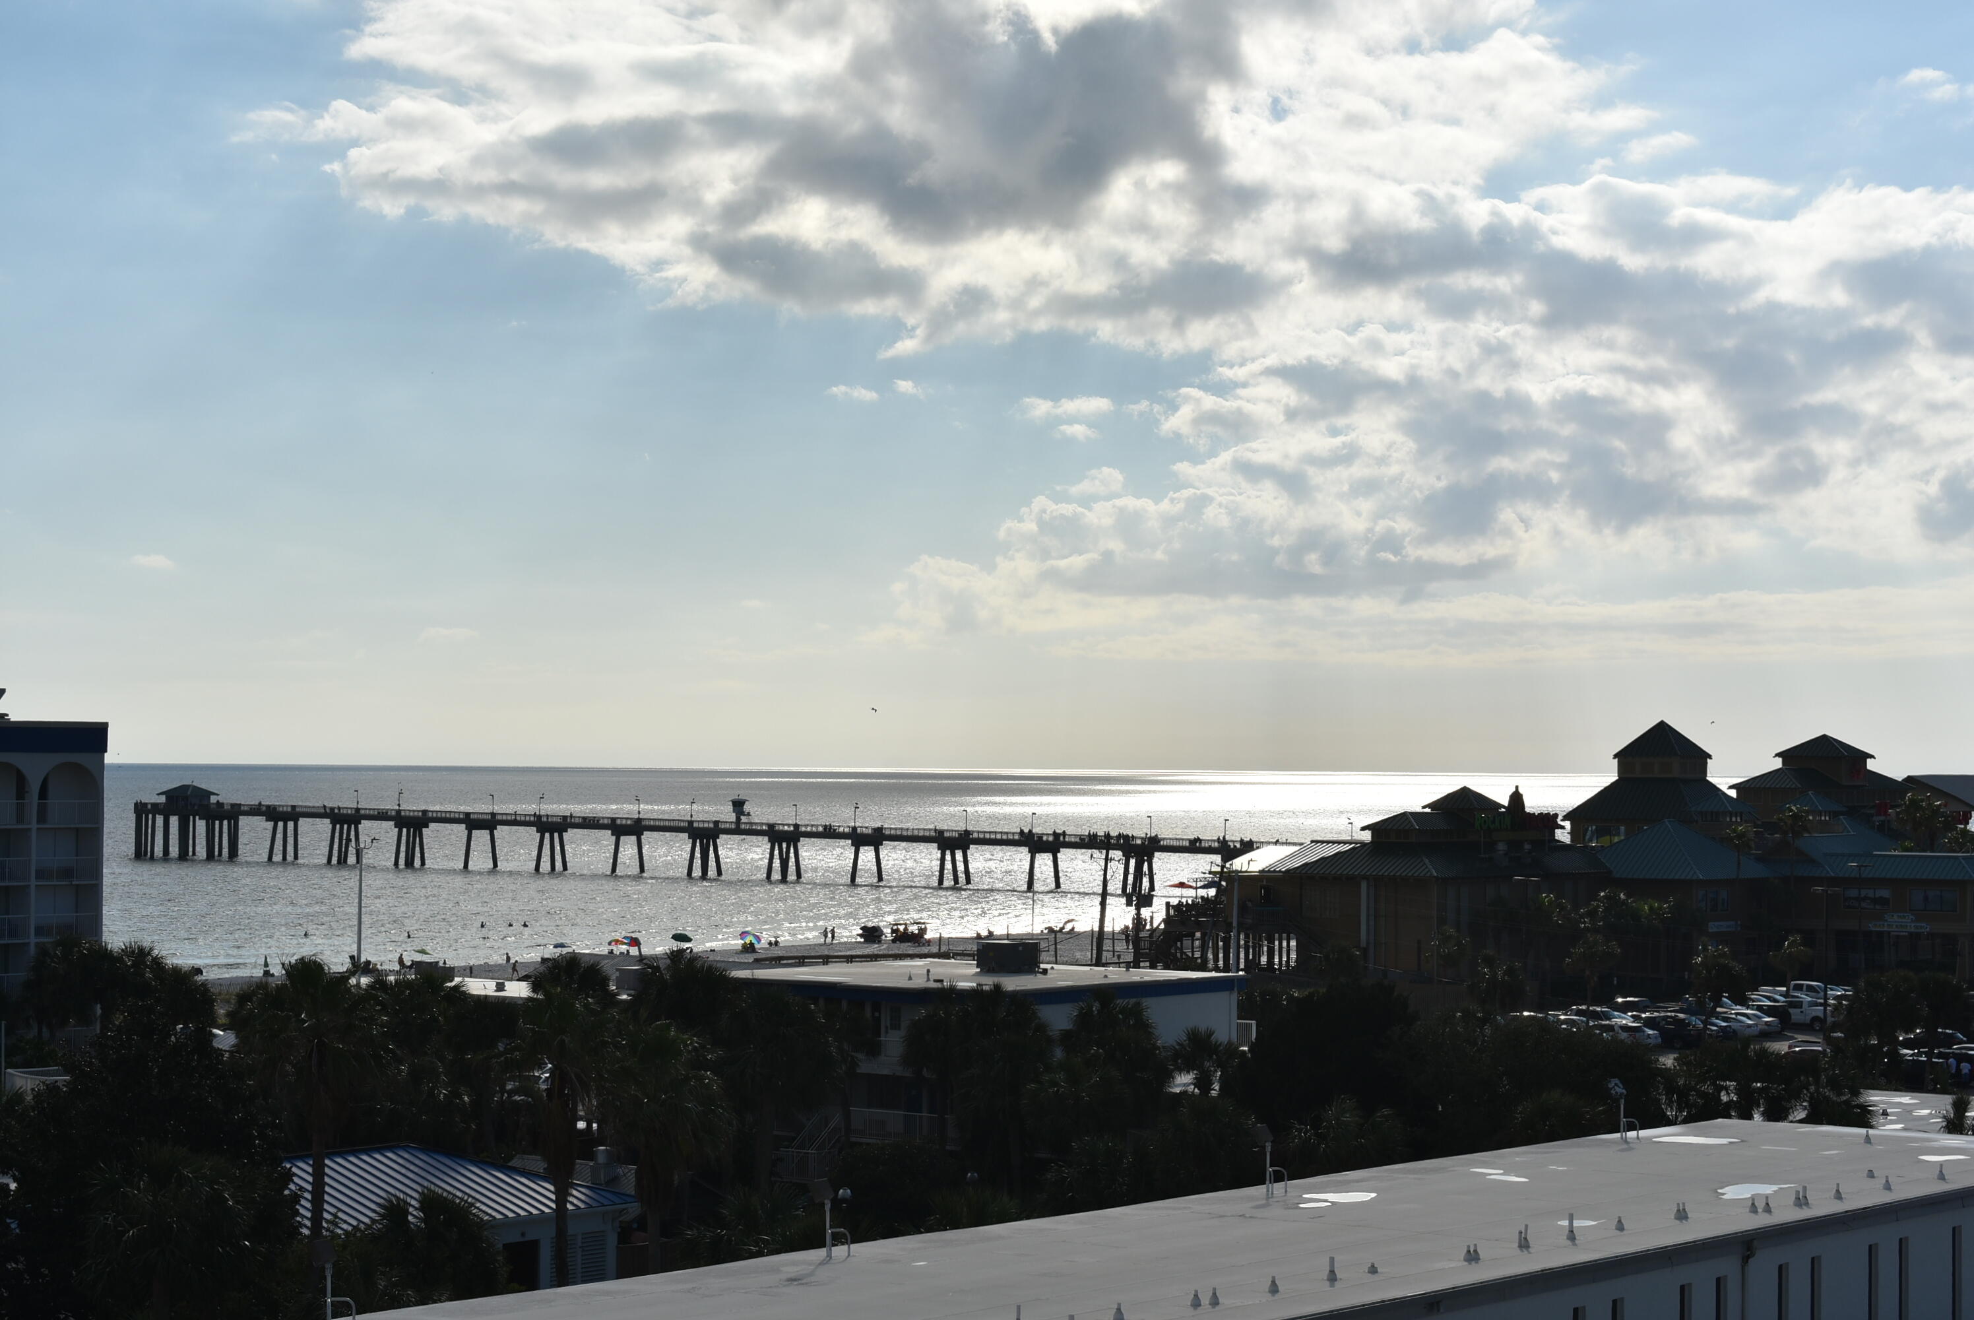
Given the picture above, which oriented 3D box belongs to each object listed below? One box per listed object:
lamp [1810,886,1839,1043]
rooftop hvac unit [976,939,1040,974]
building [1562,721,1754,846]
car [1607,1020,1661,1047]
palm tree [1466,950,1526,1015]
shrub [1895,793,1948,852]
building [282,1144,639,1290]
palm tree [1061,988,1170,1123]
[{"bbox_3d":[49.847,18.293,235.000,1.950,9.893,0.500,-1,-2,41],"label":"lamp"},{"bbox_3d":[0.805,11.802,157.818,1.560,1.260,2.000,-1,-2,37],"label":"rooftop hvac unit"},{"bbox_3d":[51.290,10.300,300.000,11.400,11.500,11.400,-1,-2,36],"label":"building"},{"bbox_3d":[37.050,21.580,229.000,4.600,1.560,1.840,-1,-2,36],"label":"car"},{"bbox_3d":[32.233,20.643,249.940,3.300,4.700,3.300,0,-1,7],"label":"palm tree"},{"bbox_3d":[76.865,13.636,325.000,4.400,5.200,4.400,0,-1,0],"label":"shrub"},{"bbox_3d":[-18.570,16.250,111.400,9.500,4.750,15.300,-1,-2,36],"label":"building"},{"bbox_3d":[4.480,15.710,139.000,3.800,8.400,3.800,0,-1,0],"label":"palm tree"}]

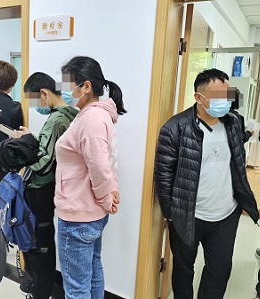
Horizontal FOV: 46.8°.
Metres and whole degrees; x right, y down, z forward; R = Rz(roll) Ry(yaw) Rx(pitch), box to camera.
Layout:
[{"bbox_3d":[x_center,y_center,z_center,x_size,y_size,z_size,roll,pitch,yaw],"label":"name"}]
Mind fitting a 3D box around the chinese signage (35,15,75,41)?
[{"bbox_3d":[-0.491,-0.783,1.943,0.332,0.156,0.022,8,10,27],"label":"chinese signage"}]

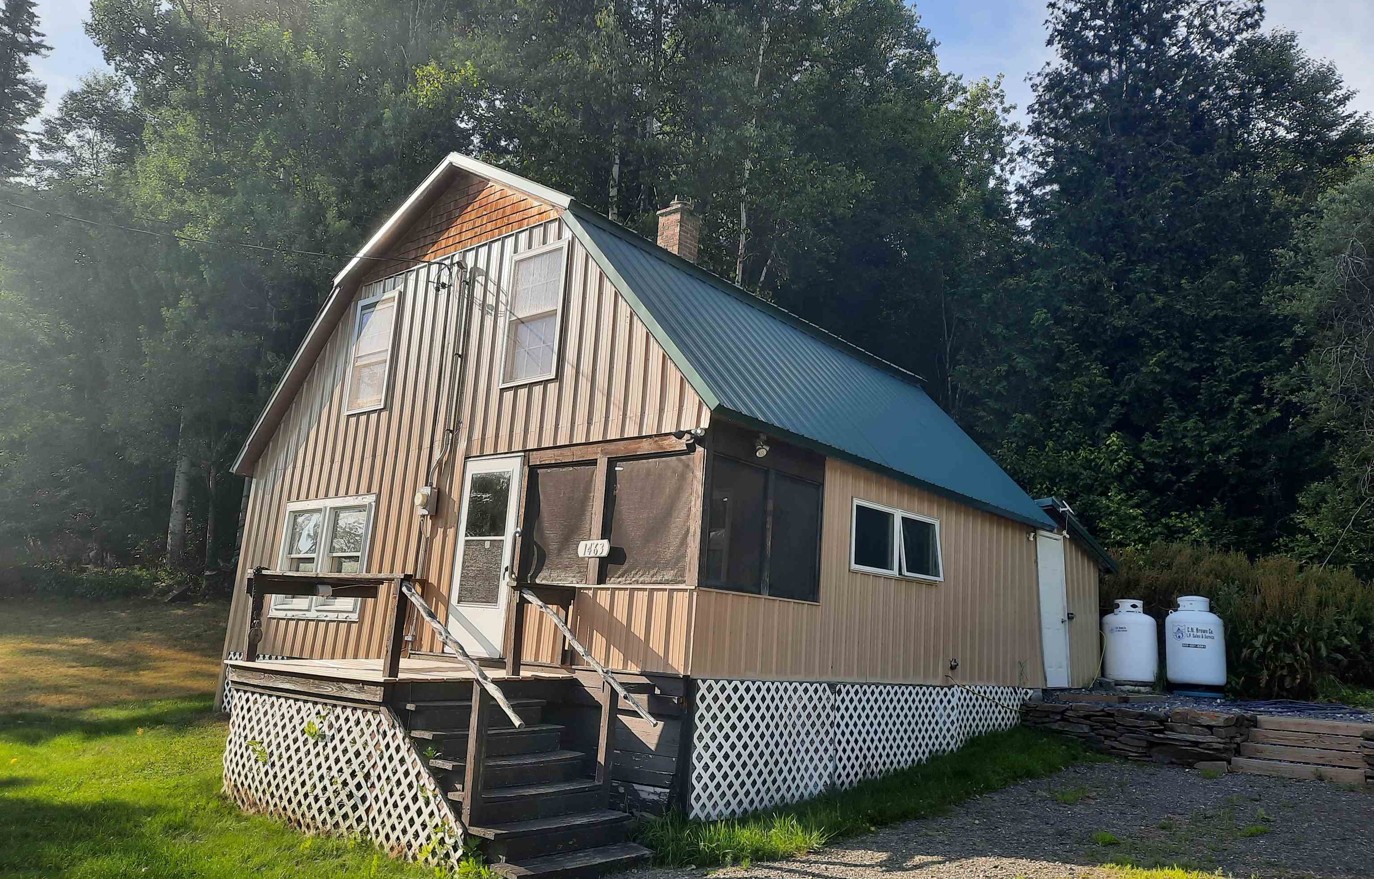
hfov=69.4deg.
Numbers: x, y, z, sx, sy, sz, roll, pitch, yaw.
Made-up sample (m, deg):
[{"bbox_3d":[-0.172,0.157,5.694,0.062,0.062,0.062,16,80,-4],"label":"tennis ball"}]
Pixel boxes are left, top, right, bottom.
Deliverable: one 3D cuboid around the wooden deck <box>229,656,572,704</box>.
[{"bbox_3d":[-2.658,2.192,9.015,2.657,0.217,1.932,-7,-16,40],"label":"wooden deck"}]

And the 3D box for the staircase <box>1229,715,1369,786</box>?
[{"bbox_3d":[7.403,3.683,11.839,1.320,0.600,1.500,-7,-16,39],"label":"staircase"}]

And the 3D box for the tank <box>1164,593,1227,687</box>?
[{"bbox_3d":[7.409,2.958,14.442,0.760,1.320,0.760,-3,-14,27],"label":"tank"}]

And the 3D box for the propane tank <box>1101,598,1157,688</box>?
[{"bbox_3d":[6.941,3.171,15.530,0.760,1.310,0.760,-2,-13,24],"label":"propane tank"}]

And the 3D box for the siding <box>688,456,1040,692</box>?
[{"bbox_3d":[2.564,1.624,11.133,0.100,2.198,7.696,-7,-16,40],"label":"siding"}]

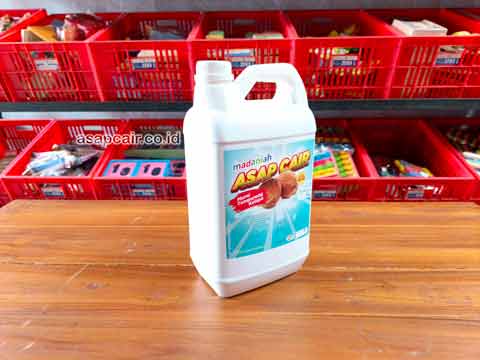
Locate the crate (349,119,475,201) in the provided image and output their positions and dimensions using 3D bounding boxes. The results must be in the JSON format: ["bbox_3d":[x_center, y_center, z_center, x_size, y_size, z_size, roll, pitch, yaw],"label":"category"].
[{"bbox_3d":[0.770,-0.066,1.585,0.400,0.250,0.500,0,39,1],"label":"crate"}]

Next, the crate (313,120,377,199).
[{"bbox_3d":[0.362,-0.066,1.594,0.400,0.250,0.500,0,39,1],"label":"crate"}]

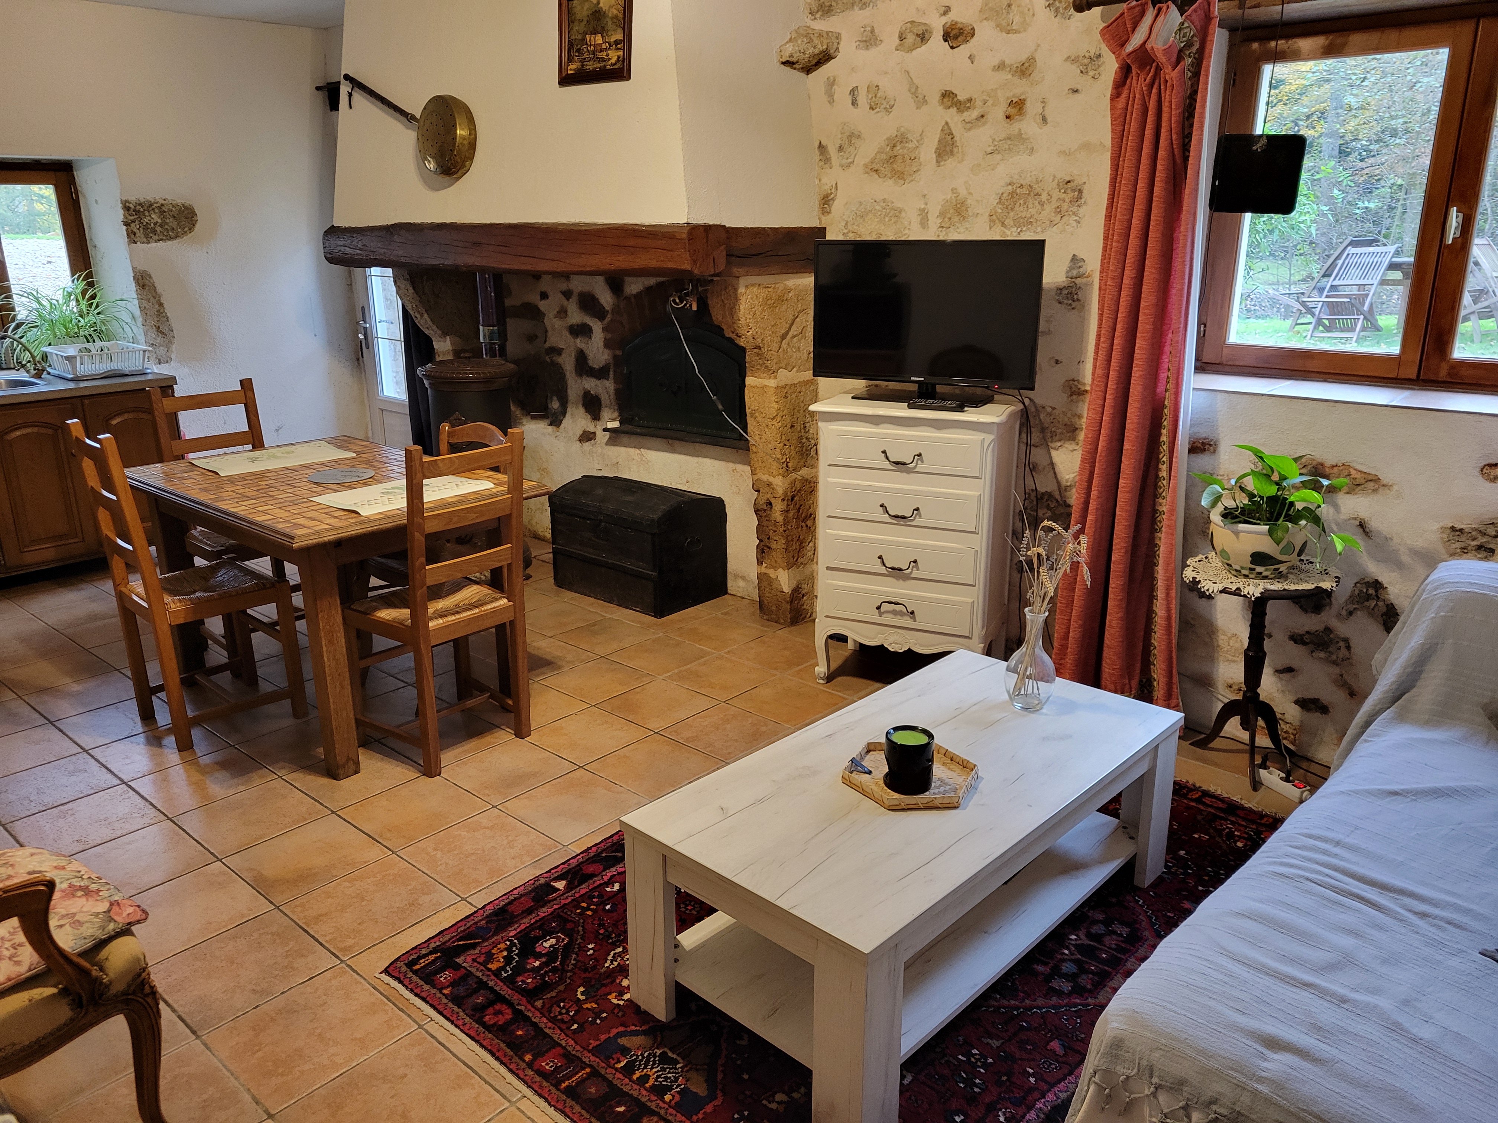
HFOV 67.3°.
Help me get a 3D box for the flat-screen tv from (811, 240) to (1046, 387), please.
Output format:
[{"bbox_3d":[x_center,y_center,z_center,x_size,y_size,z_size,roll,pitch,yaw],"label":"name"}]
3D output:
[{"bbox_3d":[0.568,-0.804,3.625,0.757,0.449,0.060,8,19,27],"label":"flat-screen tv"}]

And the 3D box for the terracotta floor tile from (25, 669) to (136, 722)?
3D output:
[{"bbox_3d":[-2.232,0.455,3.793,0.296,0.010,0.296,15,23,40],"label":"terracotta floor tile"}]

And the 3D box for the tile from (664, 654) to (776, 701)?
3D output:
[{"bbox_3d":[-0.095,0.407,3.947,0.292,0.010,0.292,15,23,40],"label":"tile"}]

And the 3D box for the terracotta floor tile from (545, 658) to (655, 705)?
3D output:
[{"bbox_3d":[-0.520,0.413,3.873,0.296,0.010,0.296,15,23,40],"label":"terracotta floor tile"}]

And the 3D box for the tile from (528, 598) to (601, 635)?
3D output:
[{"bbox_3d":[-0.774,0.233,4.530,0.300,0.010,0.300,14,23,40],"label":"tile"}]

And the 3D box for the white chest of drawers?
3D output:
[{"bbox_3d":[0.555,-0.055,3.791,0.633,0.952,0.367,7,19,24],"label":"white chest of drawers"}]

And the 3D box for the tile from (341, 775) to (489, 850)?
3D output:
[{"bbox_3d":[-0.915,0.685,3.075,0.300,0.010,0.300,14,23,40],"label":"tile"}]

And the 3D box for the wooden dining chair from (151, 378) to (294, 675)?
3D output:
[{"bbox_3d":[-1.833,-0.140,4.092,0.435,0.982,0.415,14,23,40],"label":"wooden dining chair"}]

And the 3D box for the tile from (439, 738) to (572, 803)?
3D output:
[{"bbox_3d":[-0.708,0.616,3.299,0.292,0.010,0.292,15,23,40],"label":"tile"}]

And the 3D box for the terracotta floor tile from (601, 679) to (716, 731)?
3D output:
[{"bbox_3d":[-0.299,0.477,3.723,0.300,0.010,0.300,14,23,40],"label":"terracotta floor tile"}]

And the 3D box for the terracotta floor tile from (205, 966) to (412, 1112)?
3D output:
[{"bbox_3d":[-0.876,0.945,2.251,0.292,0.010,0.292,15,23,40],"label":"terracotta floor tile"}]

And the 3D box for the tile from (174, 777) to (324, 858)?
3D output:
[{"bbox_3d":[-1.347,0.695,3.056,0.300,0.010,0.300,14,23,40],"label":"tile"}]

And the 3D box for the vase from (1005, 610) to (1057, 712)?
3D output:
[{"bbox_3d":[0.674,0.230,2.663,0.124,0.238,0.124,-1,17,0],"label":"vase"}]

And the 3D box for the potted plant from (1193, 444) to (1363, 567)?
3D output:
[{"bbox_3d":[1.432,-0.135,3.052,0.420,0.340,0.350,14,23,40],"label":"potted plant"}]

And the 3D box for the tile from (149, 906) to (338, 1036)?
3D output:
[{"bbox_3d":[-1.085,0.874,2.413,0.296,0.010,0.296,15,23,40],"label":"tile"}]

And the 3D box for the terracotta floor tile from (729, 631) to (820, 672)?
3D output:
[{"bbox_3d":[0.112,0.339,4.155,0.300,0.010,0.300,14,23,40],"label":"terracotta floor tile"}]

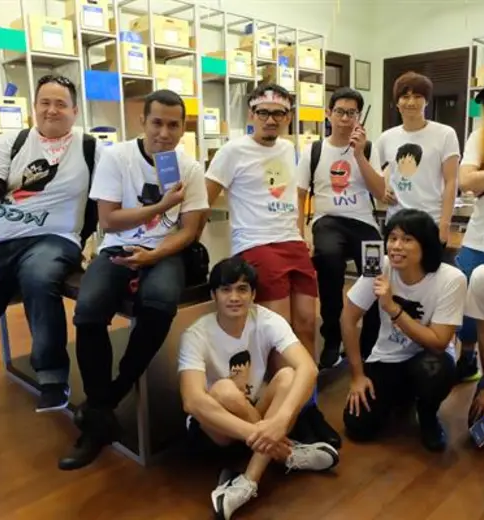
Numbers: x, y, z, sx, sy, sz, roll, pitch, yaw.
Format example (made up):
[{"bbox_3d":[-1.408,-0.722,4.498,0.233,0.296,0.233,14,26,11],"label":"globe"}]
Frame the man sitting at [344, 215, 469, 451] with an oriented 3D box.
[{"bbox_3d":[0.752,0.276,2.462,0.580,1.020,0.600,2,12,17],"label":"man sitting"}]

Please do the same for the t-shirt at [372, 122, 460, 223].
[{"bbox_3d":[0.993,-0.464,2.959,0.480,0.680,0.270,5,13,27],"label":"t-shirt"}]

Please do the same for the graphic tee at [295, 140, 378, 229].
[{"bbox_3d":[0.538,-0.430,2.960,0.460,0.520,0.290,0,11,7],"label":"graphic tee"}]

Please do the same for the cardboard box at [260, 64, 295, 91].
[{"bbox_3d":[0.499,-2.495,7.255,0.303,0.287,0.350,-12,15,-44],"label":"cardboard box"}]

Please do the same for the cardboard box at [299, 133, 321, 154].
[{"bbox_3d":[0.810,-1.681,7.751,0.459,0.325,0.515,9,15,44],"label":"cardboard box"}]

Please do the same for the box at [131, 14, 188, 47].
[{"bbox_3d":[-0.929,-2.523,5.875,0.485,0.285,0.450,-12,15,-44],"label":"box"}]

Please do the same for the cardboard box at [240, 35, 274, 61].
[{"bbox_3d":[0.184,-2.793,6.871,0.307,0.305,0.330,-12,15,-44],"label":"cardboard box"}]

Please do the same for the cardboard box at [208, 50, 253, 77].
[{"bbox_3d":[-0.160,-2.468,6.635,0.385,0.282,0.410,-12,15,-44],"label":"cardboard box"}]

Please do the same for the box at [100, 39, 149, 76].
[{"bbox_3d":[-1.189,-2.037,5.355,0.343,0.302,0.305,10,16,44],"label":"box"}]

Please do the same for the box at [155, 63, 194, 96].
[{"bbox_3d":[-0.848,-1.963,5.721,0.343,0.295,0.508,10,16,44],"label":"box"}]

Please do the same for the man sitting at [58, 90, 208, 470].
[{"bbox_3d":[-0.437,0.069,2.228,0.600,1.537,0.660,1,12,12],"label":"man sitting"}]

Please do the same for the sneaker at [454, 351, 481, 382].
[{"bbox_3d":[1.211,0.614,2.910,0.280,0.125,0.105,-8,13,-31],"label":"sneaker"}]

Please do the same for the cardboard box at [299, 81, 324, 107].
[{"bbox_3d":[0.863,-2.336,7.421,0.343,0.301,0.495,10,16,44],"label":"cardboard box"}]

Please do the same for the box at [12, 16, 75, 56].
[{"bbox_3d":[-1.890,-2.087,4.940,0.413,0.303,0.400,-12,15,-44],"label":"box"}]

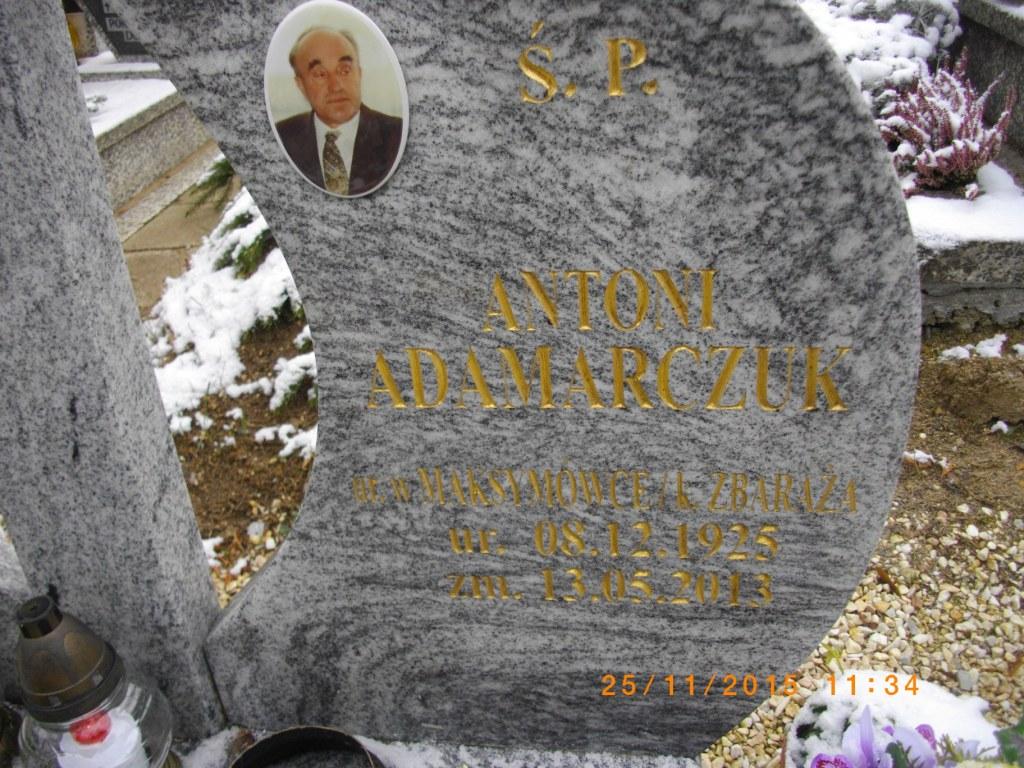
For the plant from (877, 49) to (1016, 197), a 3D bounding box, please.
[{"bbox_3d":[0.916,-0.542,1.979,0.310,0.260,0.300,8,31,23],"label":"plant"}]

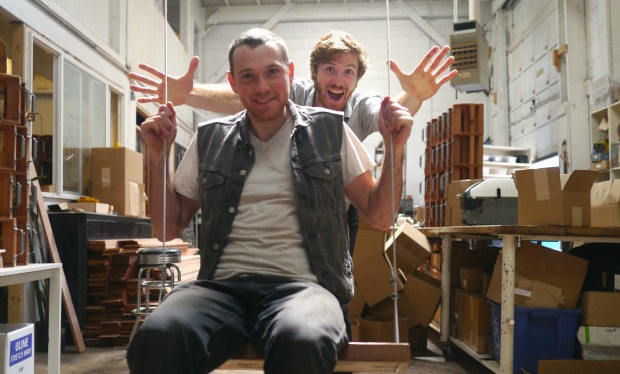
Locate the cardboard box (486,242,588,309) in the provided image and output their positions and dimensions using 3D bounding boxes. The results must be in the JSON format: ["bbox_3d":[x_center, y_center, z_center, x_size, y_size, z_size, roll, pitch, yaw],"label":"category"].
[{"bbox_3d":[1.163,0.484,3.696,0.342,0.328,0.365,17,-3,3],"label":"cardboard box"}]

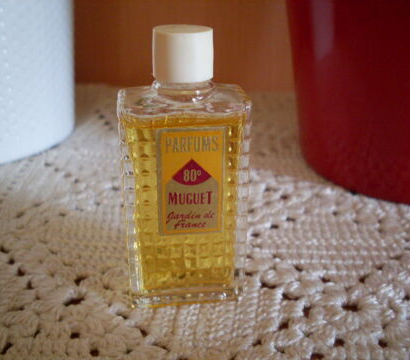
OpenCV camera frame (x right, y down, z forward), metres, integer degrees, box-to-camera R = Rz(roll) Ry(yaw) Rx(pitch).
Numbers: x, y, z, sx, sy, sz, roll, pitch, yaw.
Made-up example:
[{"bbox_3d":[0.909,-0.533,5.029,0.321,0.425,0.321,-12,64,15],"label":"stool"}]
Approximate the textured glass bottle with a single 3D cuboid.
[{"bbox_3d":[-0.005,-0.003,0.138,0.030,0.071,0.020,-1,25,-4],"label":"textured glass bottle"}]

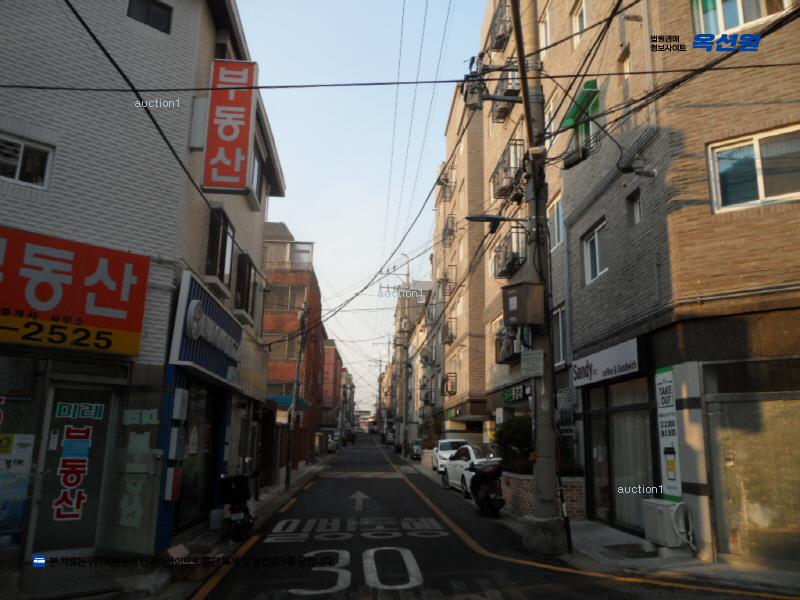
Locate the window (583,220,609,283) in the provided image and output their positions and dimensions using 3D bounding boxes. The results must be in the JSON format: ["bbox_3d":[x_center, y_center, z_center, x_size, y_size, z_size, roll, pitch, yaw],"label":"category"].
[{"bbox_3d":[4.118,-0.967,12.958,0.140,1.100,1.501,2,-13,-3],"label":"window"}]

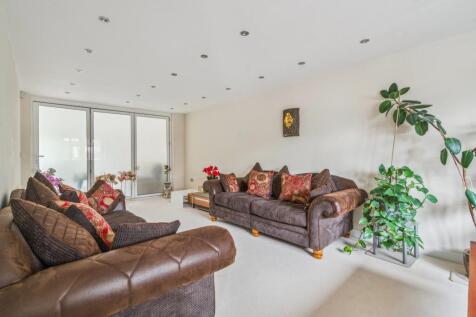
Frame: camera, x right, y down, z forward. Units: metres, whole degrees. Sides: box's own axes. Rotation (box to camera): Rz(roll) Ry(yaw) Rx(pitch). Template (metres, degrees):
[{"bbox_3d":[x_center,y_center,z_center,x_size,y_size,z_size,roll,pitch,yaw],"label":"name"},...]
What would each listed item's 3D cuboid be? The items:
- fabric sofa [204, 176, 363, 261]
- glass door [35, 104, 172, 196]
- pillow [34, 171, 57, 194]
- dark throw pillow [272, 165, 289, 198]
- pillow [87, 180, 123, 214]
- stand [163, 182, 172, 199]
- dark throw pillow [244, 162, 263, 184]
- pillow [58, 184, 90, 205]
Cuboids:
[{"bbox_3d":[0.520,0.630,3.170,0.959,0.818,2.300,-1,1,-44],"label":"fabric sofa"},{"bbox_3d":[-2.922,-0.046,5.027,2.758,2.158,0.090,-1,1,-44],"label":"glass door"},{"bbox_3d":[-1.563,0.341,1.826,0.460,0.460,0.180,1,31,46],"label":"pillow"},{"bbox_3d":[0.699,0.351,3.149,0.480,0.480,0.180,1,-27,46],"label":"dark throw pillow"},{"bbox_3d":[-1.409,0.410,2.243,0.160,0.390,0.410,-29,-4,9],"label":"pillow"},{"bbox_3d":[-1.845,0.821,5.519,0.240,0.420,0.240,-1,1,-44],"label":"stand"},{"bbox_3d":[0.316,0.320,3.552,0.480,0.480,0.180,1,-27,46],"label":"dark throw pillow"},{"bbox_3d":[-1.338,0.416,1.860,0.160,0.430,0.440,-40,24,-30],"label":"pillow"}]

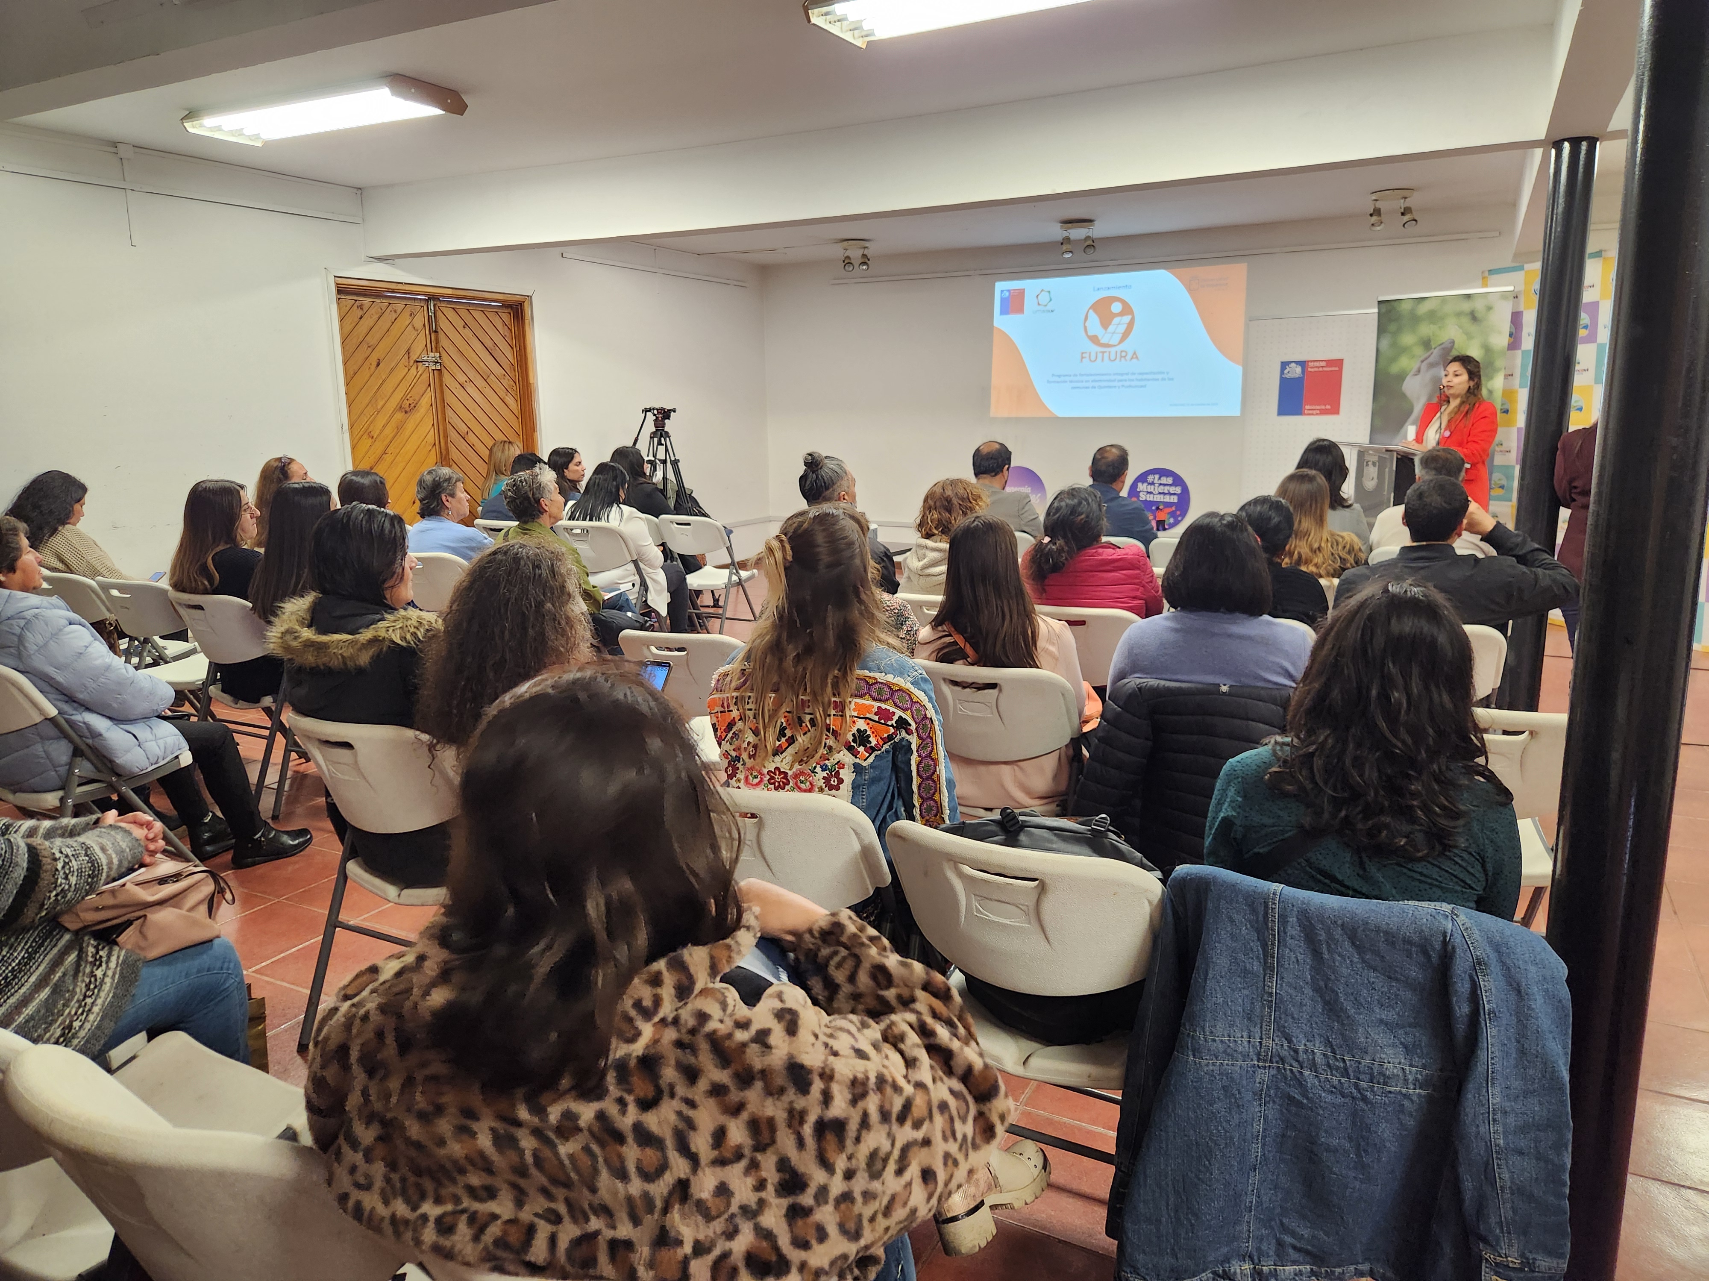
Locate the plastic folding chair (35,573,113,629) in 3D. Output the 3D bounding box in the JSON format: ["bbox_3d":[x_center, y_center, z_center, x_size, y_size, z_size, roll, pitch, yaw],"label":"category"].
[{"bbox_3d":[-3.497,0.089,5.340,0.470,0.850,0.510,4,13,23],"label":"plastic folding chair"}]

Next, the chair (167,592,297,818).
[{"bbox_3d":[-2.380,0.211,4.523,0.470,0.850,0.520,6,13,27],"label":"chair"}]

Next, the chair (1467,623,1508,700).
[{"bbox_3d":[1.849,0.294,3.747,0.460,0.800,0.500,5,13,27],"label":"chair"}]

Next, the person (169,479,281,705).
[{"bbox_3d":[-2.265,-0.034,4.665,0.480,1.270,0.800,6,13,29],"label":"person"}]

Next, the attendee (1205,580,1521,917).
[{"bbox_3d":[0.839,0.493,1.855,0.470,1.250,0.750,5,13,28],"label":"attendee"}]

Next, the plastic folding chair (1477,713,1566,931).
[{"bbox_3d":[1.452,0.514,2.670,0.470,0.850,0.510,4,13,24],"label":"plastic folding chair"}]

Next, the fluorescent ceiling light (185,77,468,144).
[{"bbox_3d":[-2.313,-2.284,4.925,1.260,0.100,0.430,5,13,27],"label":"fluorescent ceiling light"}]

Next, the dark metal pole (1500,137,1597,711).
[{"bbox_3d":[2.705,-0.686,4.480,0.145,2.400,0.145,5,13,27],"label":"dark metal pole"}]

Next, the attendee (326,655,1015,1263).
[{"bbox_3d":[-0.044,0.628,1.332,0.580,1.260,0.950,7,13,31],"label":"attendee"}]

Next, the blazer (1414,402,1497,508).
[{"bbox_3d":[3.564,-1.054,6.755,0.330,0.780,0.450,-4,12,-13],"label":"blazer"}]

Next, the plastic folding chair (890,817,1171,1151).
[{"bbox_3d":[0.342,0.693,2.025,0.470,0.850,0.520,6,13,28],"label":"plastic folding chair"}]

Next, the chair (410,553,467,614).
[{"bbox_3d":[-1.958,0.003,5.526,0.470,0.850,0.520,5,13,25],"label":"chair"}]

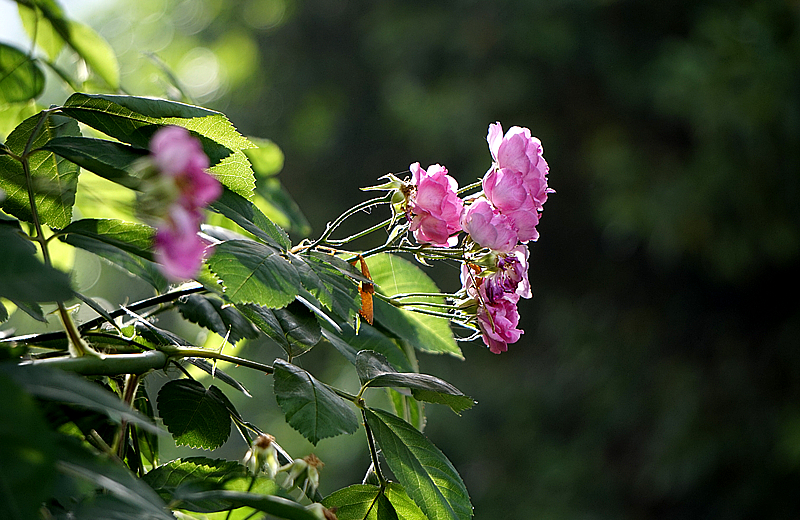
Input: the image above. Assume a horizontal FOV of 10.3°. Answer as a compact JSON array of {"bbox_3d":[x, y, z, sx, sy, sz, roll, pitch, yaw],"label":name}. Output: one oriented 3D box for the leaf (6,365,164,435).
[{"bbox_3d":[-0.120,0.053,1.690,0.066,0.010,0.030,23,27,0],"label":"leaf"}]

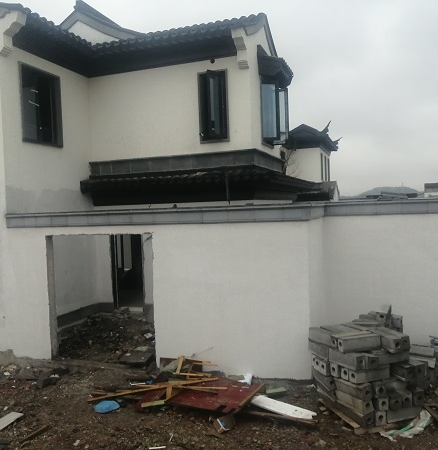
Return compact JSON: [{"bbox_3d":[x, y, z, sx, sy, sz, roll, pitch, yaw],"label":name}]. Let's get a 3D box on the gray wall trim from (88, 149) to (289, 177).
[{"bbox_3d":[-0.654,-1.420,11.716,4.043,0.323,2.821,-1,2,20],"label":"gray wall trim"}]

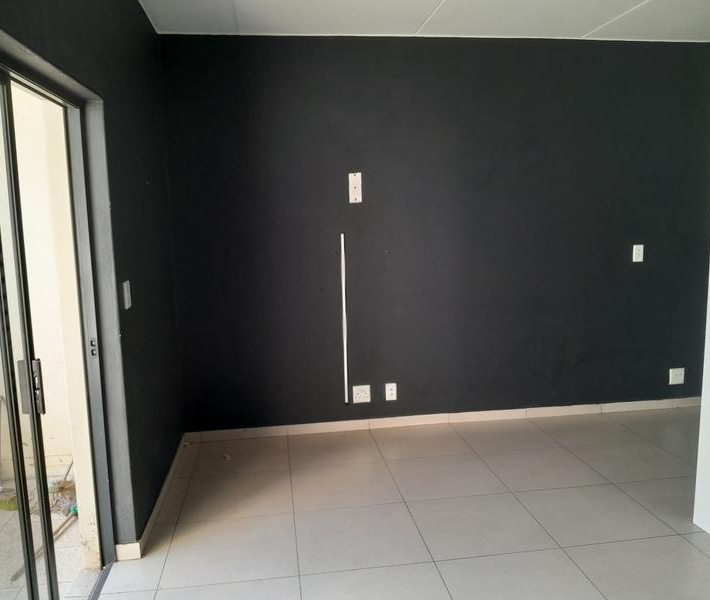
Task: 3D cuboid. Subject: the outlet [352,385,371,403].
[{"bbox_3d":[0.052,0.684,4.340,0.119,0.120,0.020,-3,7,-7],"label":"outlet"}]

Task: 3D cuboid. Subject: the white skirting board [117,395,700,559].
[{"bbox_3d":[0.848,0.966,3.717,4.078,0.079,1.518,-3,7,-7],"label":"white skirting board"}]

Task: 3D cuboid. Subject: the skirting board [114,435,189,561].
[{"bbox_3d":[-1.120,1.056,3.463,0.105,0.082,1.514,-3,7,-7],"label":"skirting board"}]

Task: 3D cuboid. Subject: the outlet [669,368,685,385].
[{"bbox_3d":[2.500,0.595,4.654,0.120,0.120,0.020,-3,7,-7],"label":"outlet"}]

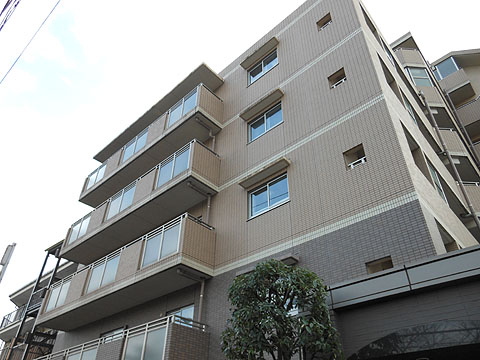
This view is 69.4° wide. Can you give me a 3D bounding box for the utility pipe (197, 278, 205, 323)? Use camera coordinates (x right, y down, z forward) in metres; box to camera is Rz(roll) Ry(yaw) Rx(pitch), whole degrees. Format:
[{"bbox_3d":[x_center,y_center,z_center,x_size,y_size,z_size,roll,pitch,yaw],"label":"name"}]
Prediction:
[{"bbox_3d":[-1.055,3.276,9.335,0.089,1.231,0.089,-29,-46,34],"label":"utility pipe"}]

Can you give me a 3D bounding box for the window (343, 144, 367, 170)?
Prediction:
[{"bbox_3d":[2.677,-0.497,7.994,0.483,0.537,0.118,-29,-46,34],"label":"window"}]

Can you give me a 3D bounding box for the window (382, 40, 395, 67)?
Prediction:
[{"bbox_3d":[5.549,-4.761,13.146,0.097,1.303,0.821,-29,-46,34],"label":"window"}]

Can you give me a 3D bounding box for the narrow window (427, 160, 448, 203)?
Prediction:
[{"bbox_3d":[5.397,0.108,9.493,0.099,1.320,0.837,-29,-46,34],"label":"narrow window"}]

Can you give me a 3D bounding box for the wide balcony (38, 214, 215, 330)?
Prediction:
[{"bbox_3d":[-4.439,3.626,12.157,9.094,1.513,1.142,-29,-46,34],"label":"wide balcony"}]

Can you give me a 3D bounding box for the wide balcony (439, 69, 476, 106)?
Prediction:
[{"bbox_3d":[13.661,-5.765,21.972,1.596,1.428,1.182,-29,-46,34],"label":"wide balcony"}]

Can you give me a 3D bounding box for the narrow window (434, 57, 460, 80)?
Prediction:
[{"bbox_3d":[13.381,-7.141,22.524,1.379,1.428,0.118,-29,-46,34],"label":"narrow window"}]

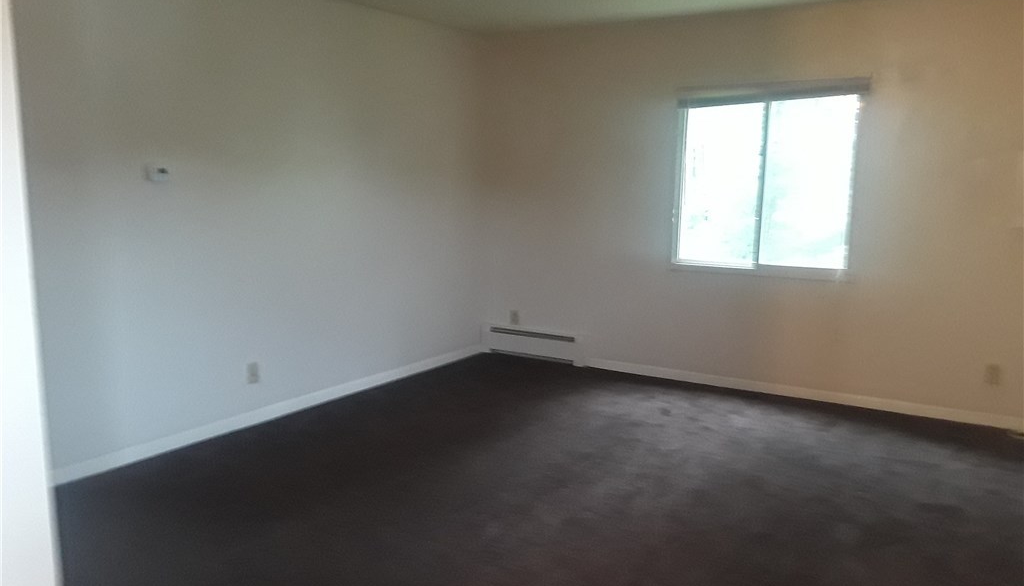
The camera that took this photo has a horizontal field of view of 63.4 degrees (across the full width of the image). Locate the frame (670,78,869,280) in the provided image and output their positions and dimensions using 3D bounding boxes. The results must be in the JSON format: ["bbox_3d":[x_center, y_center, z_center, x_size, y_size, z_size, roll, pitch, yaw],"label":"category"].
[{"bbox_3d":[1.595,-0.714,5.260,1.175,1.195,0.100,6,10,32],"label":"frame"}]

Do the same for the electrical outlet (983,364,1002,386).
[{"bbox_3d":[2.723,0.463,4.694,0.073,0.117,0.012,6,10,32],"label":"electrical outlet"}]

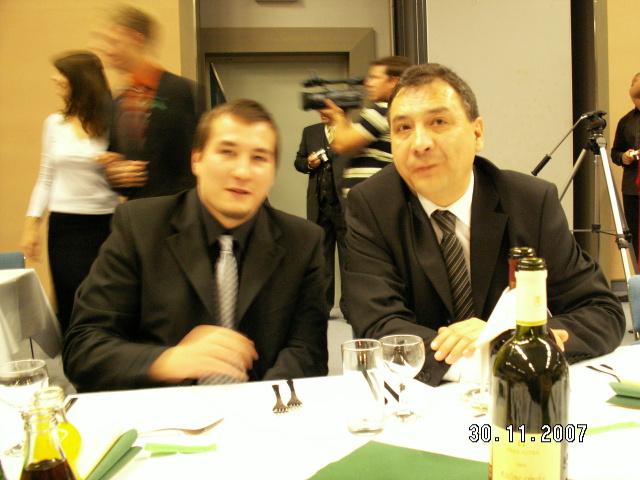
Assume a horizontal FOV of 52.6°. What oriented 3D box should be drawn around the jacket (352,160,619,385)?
[{"bbox_3d":[0.335,0.122,1.350,0.620,0.620,0.480,-1,5,2],"label":"jacket"}]

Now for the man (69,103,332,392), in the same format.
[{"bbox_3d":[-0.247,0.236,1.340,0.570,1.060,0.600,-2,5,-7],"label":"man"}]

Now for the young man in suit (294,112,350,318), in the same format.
[{"bbox_3d":[0.048,-0.243,5.120,0.550,1.780,0.380,-2,5,-6],"label":"young man in suit"}]

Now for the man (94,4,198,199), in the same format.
[{"bbox_3d":[-0.666,-0.008,2.518,0.560,1.810,0.420,3,6,37],"label":"man"}]

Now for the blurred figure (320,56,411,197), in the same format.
[{"bbox_3d":[0.310,-0.104,3.520,0.580,1.780,0.500,-1,5,-3],"label":"blurred figure"}]

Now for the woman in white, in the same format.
[{"bbox_3d":[-1.027,0.047,2.724,0.480,1.680,0.380,3,7,41],"label":"woman in white"}]

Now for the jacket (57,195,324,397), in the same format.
[{"bbox_3d":[-0.253,0.173,1.370,0.560,0.600,0.420,-2,5,-7],"label":"jacket"}]

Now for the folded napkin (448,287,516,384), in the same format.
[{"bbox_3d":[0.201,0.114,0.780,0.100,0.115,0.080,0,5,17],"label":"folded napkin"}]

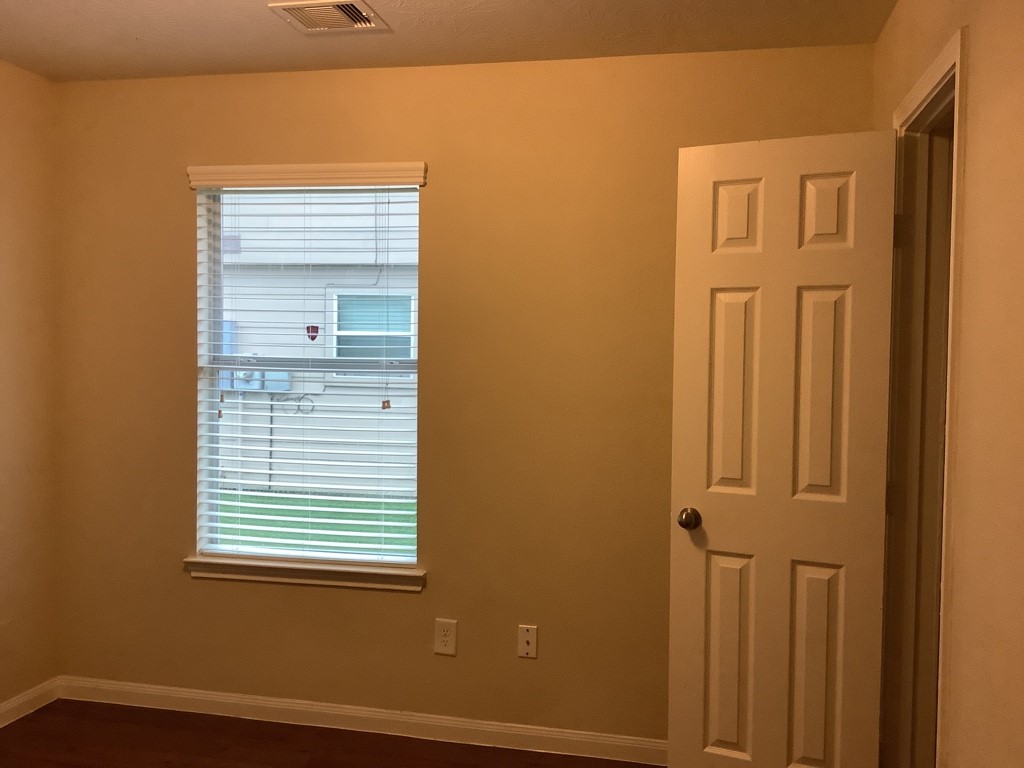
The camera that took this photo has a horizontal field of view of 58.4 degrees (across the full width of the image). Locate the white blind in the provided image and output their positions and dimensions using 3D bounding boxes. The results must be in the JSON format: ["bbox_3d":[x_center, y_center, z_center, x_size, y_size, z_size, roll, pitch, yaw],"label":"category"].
[{"bbox_3d":[-0.758,-0.036,3.422,0.873,1.386,0.050,1,3,12],"label":"white blind"}]

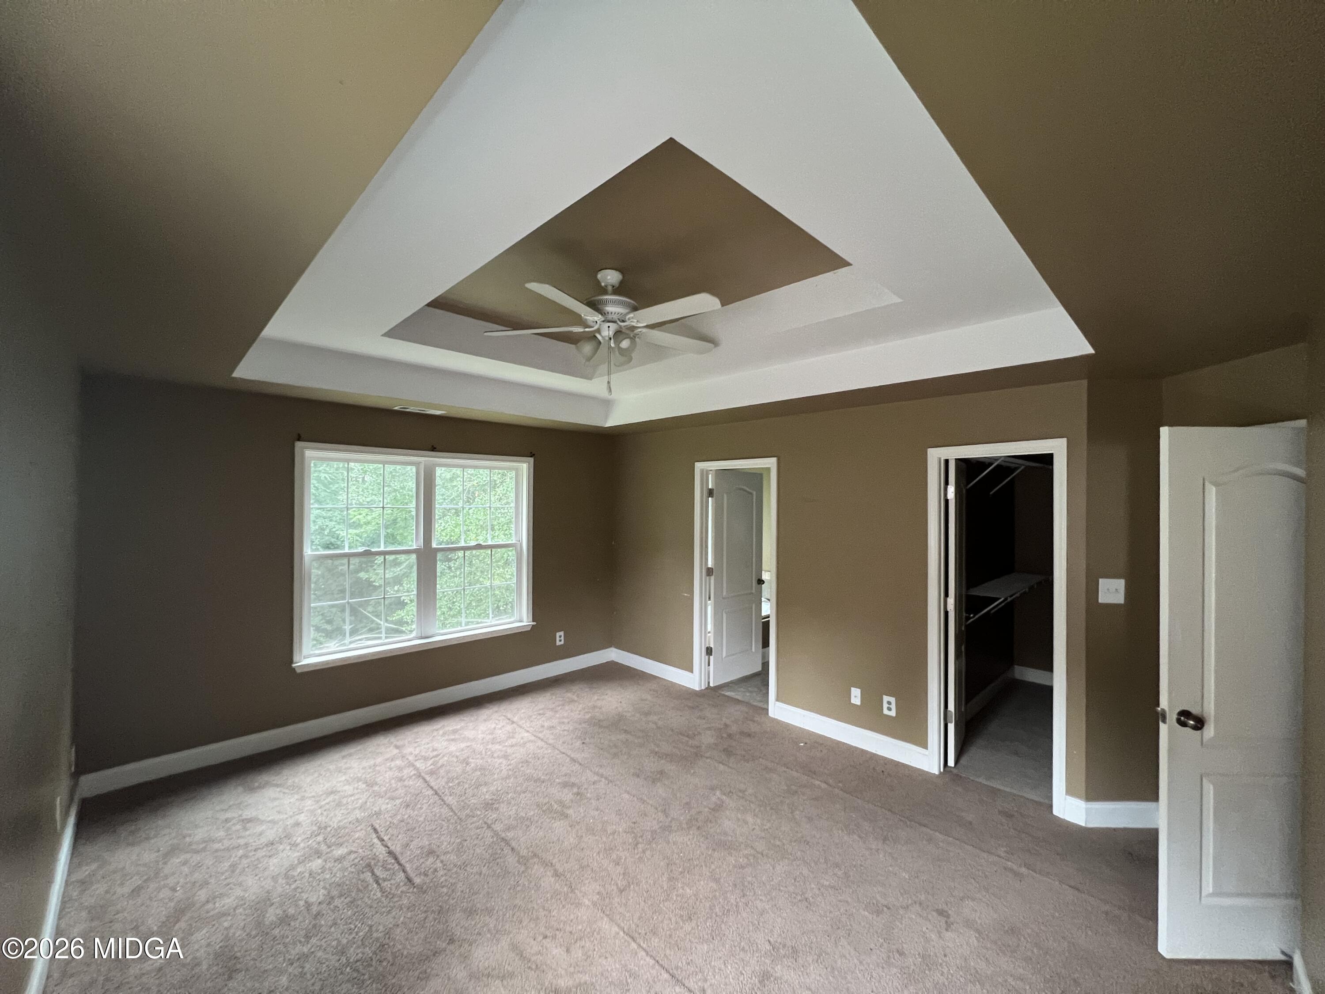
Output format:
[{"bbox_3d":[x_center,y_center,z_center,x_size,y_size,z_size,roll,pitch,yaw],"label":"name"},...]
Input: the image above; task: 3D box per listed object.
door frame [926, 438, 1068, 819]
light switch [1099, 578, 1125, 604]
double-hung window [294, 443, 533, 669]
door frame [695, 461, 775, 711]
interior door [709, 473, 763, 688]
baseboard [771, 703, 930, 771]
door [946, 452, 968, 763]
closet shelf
[{"bbox_3d":[2.043,0.739,3.064,0.722,2.110,0.130,0,0,44],"label":"door frame"},{"bbox_3d":[2.462,0.517,2.725,0.125,0.124,0.009,0,0,1],"label":"light switch"},{"bbox_3d":[-1.961,0.445,4.207,1.900,1.663,0.090,1,0,-42],"label":"double-hung window"},{"bbox_3d":[0.660,0.734,4.396,0.876,2.110,0.130,0,0,44],"label":"door frame"},{"bbox_3d":[0.752,0.762,4.900,0.710,2.030,0.036,1,0,-40],"label":"interior door"},{"bbox_3d":[1.335,1.728,3.654,1.132,0.127,0.016,0,0,44],"label":"baseboard"},{"bbox_3d":[2.105,0.766,3.536,0.036,2.030,0.610,0,0,38],"label":"door"},{"bbox_3d":[3.051,0.877,4.336,1.656,0.260,0.290,1,0,-43],"label":"closet shelf"}]

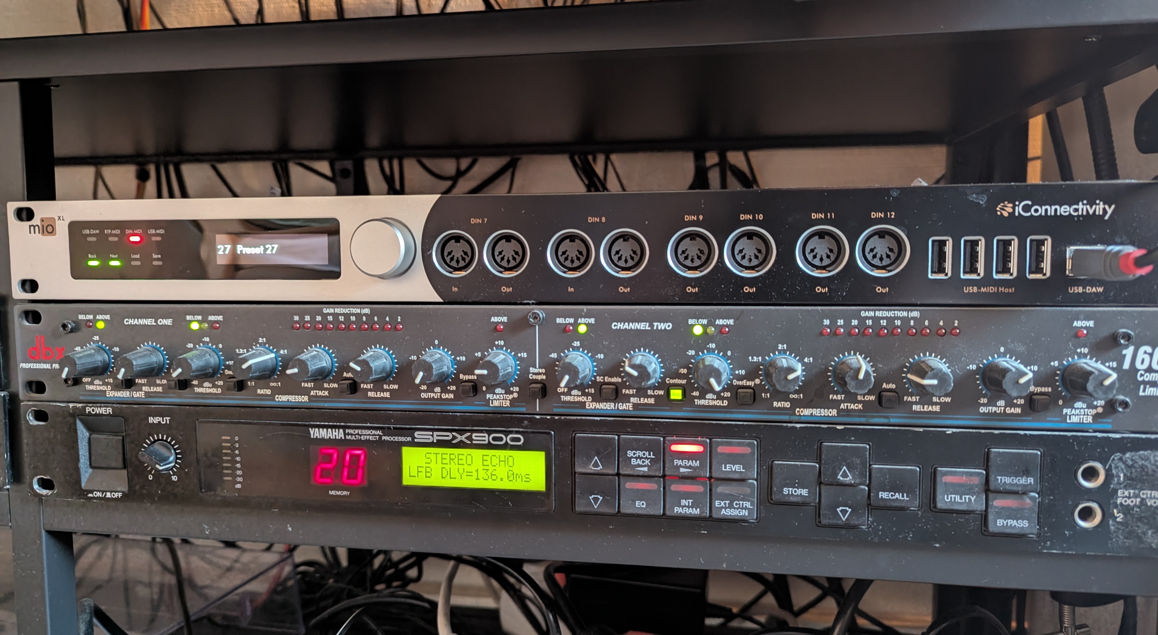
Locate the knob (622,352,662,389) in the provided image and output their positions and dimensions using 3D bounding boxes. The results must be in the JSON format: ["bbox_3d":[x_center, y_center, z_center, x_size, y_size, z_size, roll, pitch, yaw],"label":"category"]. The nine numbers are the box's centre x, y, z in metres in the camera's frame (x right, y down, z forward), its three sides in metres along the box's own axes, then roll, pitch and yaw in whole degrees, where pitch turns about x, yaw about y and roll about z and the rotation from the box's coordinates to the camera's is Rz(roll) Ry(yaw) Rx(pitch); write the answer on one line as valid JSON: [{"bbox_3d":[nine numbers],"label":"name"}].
[{"bbox_3d":[0.024,0.021,0.308,0.013,0.013,0.016,0,5,10],"label":"knob"}]

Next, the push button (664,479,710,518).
[{"bbox_3d":[0.043,0.071,0.318,0.017,0.015,0.005,0,5,10],"label":"push button"}]

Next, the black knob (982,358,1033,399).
[{"bbox_3d":[0.153,0.022,0.285,0.013,0.013,0.016,0,5,10],"label":"black knob"}]

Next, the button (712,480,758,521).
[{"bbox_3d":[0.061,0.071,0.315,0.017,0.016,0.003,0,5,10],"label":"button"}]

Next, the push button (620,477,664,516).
[{"bbox_3d":[0.025,0.071,0.321,0.017,0.015,0.005,0,5,10],"label":"push button"}]

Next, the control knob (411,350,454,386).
[{"bbox_3d":[-0.060,0.021,0.322,0.013,0.013,0.016,0,5,10],"label":"control knob"}]

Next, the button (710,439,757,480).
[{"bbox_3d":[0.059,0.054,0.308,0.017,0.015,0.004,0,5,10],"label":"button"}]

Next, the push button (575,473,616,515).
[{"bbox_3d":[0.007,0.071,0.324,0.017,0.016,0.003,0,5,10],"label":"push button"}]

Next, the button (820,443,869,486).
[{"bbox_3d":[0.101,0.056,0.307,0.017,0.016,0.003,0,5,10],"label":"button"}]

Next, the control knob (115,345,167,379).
[{"bbox_3d":[-0.190,0.020,0.345,0.014,0.014,0.015,0,5,10],"label":"control knob"}]

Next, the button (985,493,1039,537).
[{"bbox_3d":[0.160,0.072,0.298,0.017,0.015,0.005,0,5,10],"label":"button"}]

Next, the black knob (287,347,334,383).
[{"bbox_3d":[-0.111,0.021,0.331,0.014,0.014,0.015,0,5,10],"label":"black knob"}]

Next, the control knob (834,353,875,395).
[{"bbox_3d":[0.102,0.022,0.296,0.014,0.014,0.015,0,5,10],"label":"control knob"}]

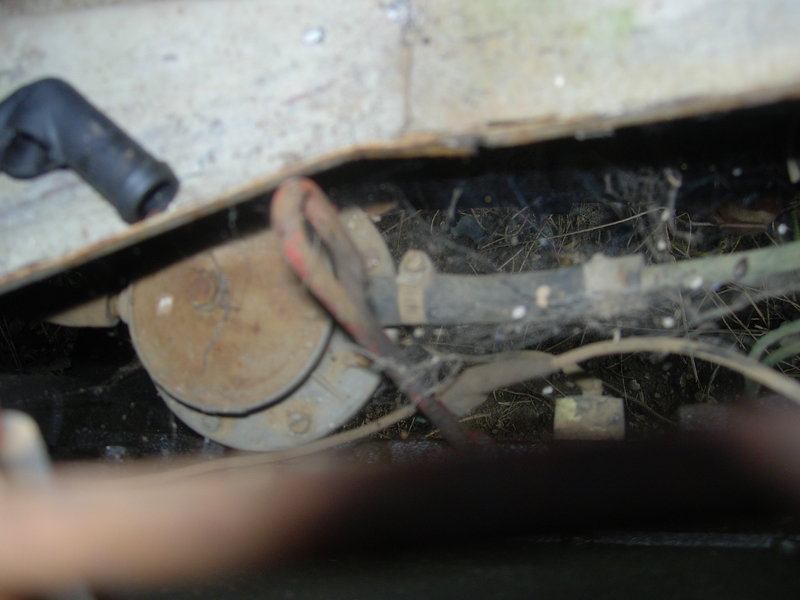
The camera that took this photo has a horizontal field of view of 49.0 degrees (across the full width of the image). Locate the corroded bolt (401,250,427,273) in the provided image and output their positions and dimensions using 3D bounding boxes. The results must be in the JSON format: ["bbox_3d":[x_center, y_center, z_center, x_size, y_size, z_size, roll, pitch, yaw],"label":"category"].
[{"bbox_3d":[0.005,-0.015,0.340,0.009,0.007,0.009,-1,65,2],"label":"corroded bolt"}]

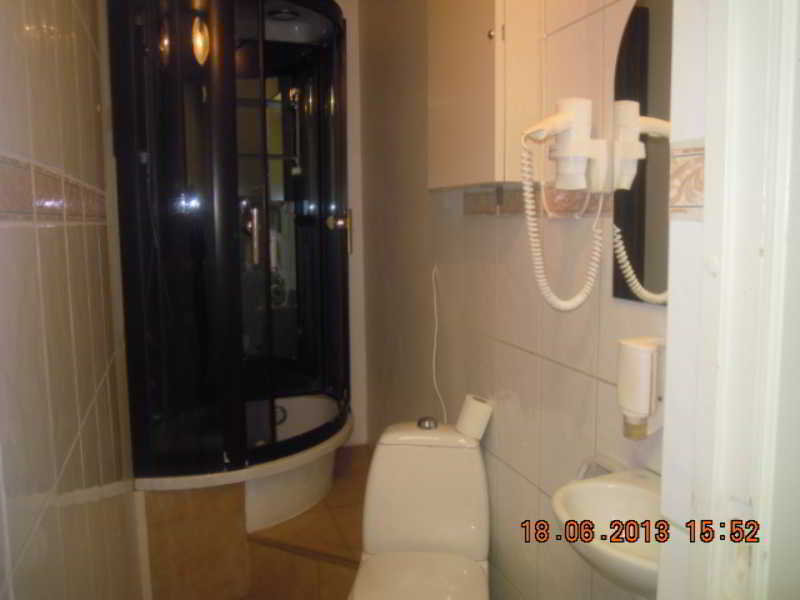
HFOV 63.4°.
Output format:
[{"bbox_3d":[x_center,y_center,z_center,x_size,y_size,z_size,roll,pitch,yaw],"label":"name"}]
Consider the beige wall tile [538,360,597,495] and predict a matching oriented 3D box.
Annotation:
[{"bbox_3d":[0.345,0.282,1.339,0.010,0.300,0.200,-3,8,-19],"label":"beige wall tile"}]

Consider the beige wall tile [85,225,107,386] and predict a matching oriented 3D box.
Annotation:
[{"bbox_3d":[-0.570,0.005,1.208,0.010,0.300,0.200,-3,8,-19],"label":"beige wall tile"}]

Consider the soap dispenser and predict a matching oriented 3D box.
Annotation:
[{"bbox_3d":[0.394,0.147,1.046,0.070,0.159,0.065,-3,8,-19],"label":"soap dispenser"}]

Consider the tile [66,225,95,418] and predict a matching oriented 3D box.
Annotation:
[{"bbox_3d":[-0.505,0.029,1.020,0.010,0.300,0.200,-3,8,-19],"label":"tile"}]

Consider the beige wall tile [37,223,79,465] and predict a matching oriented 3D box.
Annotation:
[{"bbox_3d":[-0.441,0.052,0.832,0.010,0.300,0.200,-3,8,-19],"label":"beige wall tile"}]

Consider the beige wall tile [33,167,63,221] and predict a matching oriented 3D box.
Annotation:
[{"bbox_3d":[-0.443,-0.129,0.809,0.010,0.067,0.200,-3,8,-19],"label":"beige wall tile"}]

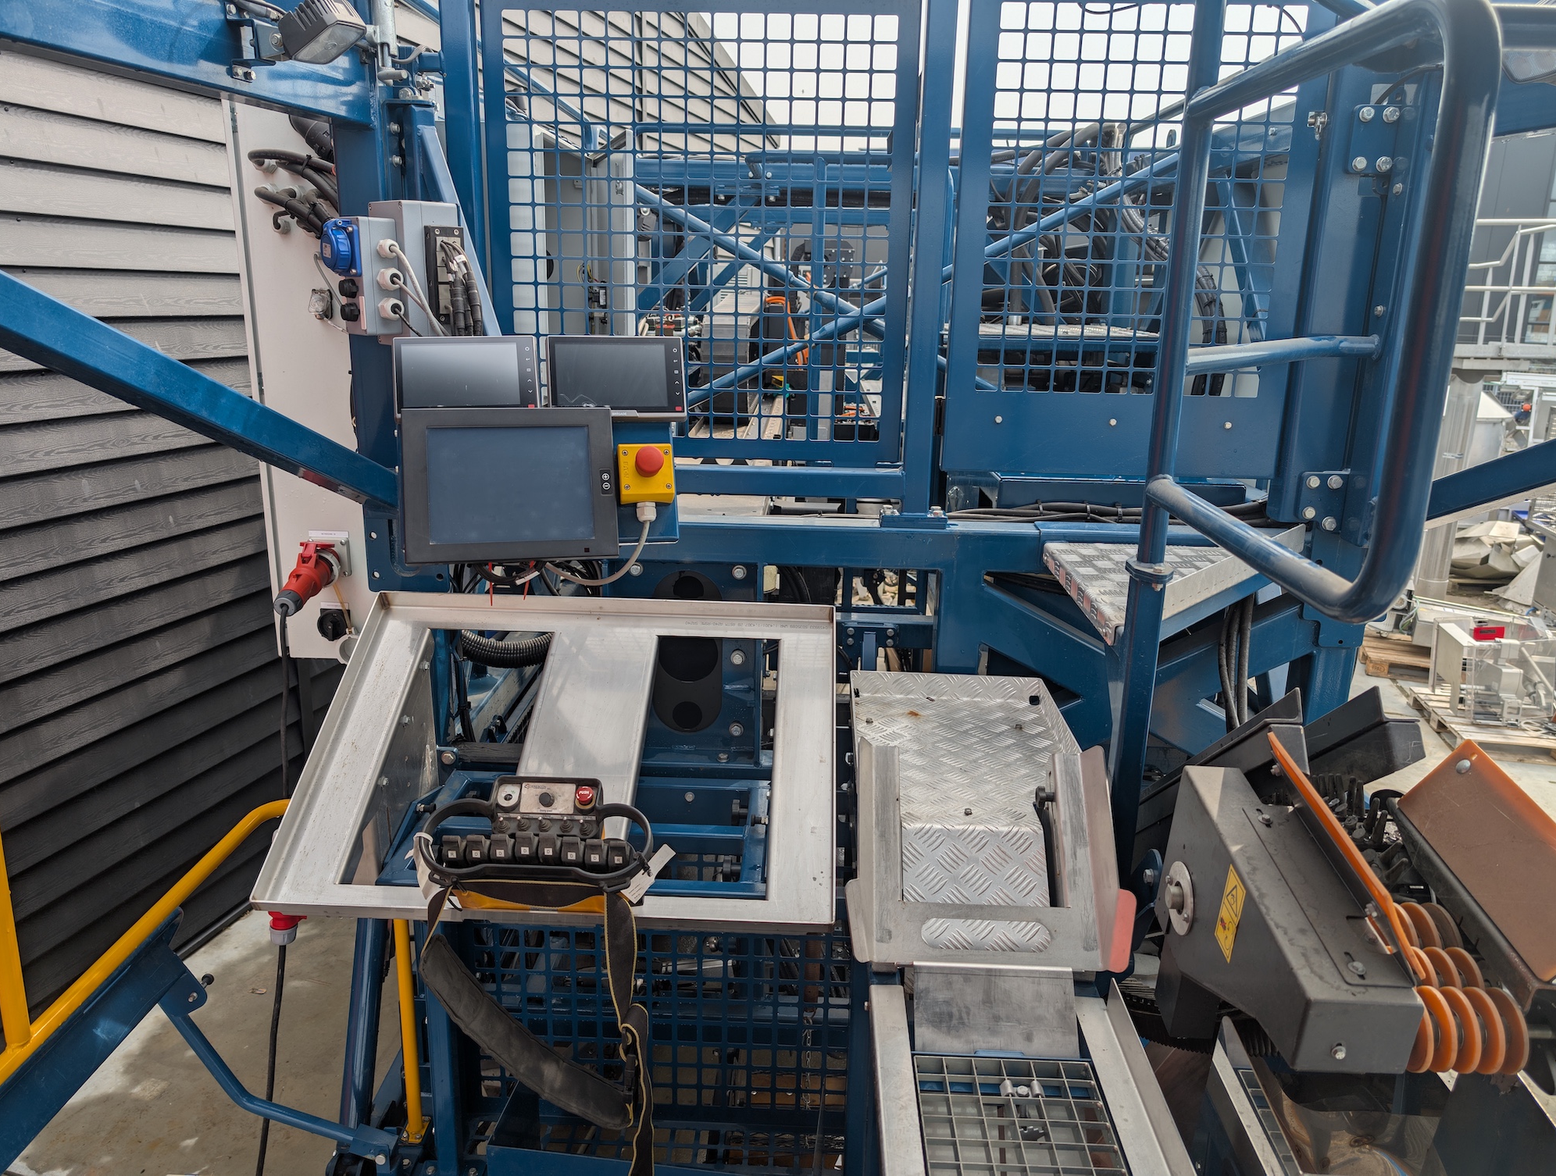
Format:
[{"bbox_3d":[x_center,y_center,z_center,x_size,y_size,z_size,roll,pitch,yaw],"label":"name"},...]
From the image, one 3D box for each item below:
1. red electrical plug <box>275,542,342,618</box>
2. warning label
[{"bbox_3d":[-0.813,-0.012,1.865,0.068,0.088,0.161,1,24,1],"label":"red electrical plug"},{"bbox_3d":[0.527,0.379,1.262,0.003,0.104,0.050,2,23,1],"label":"warning label"}]

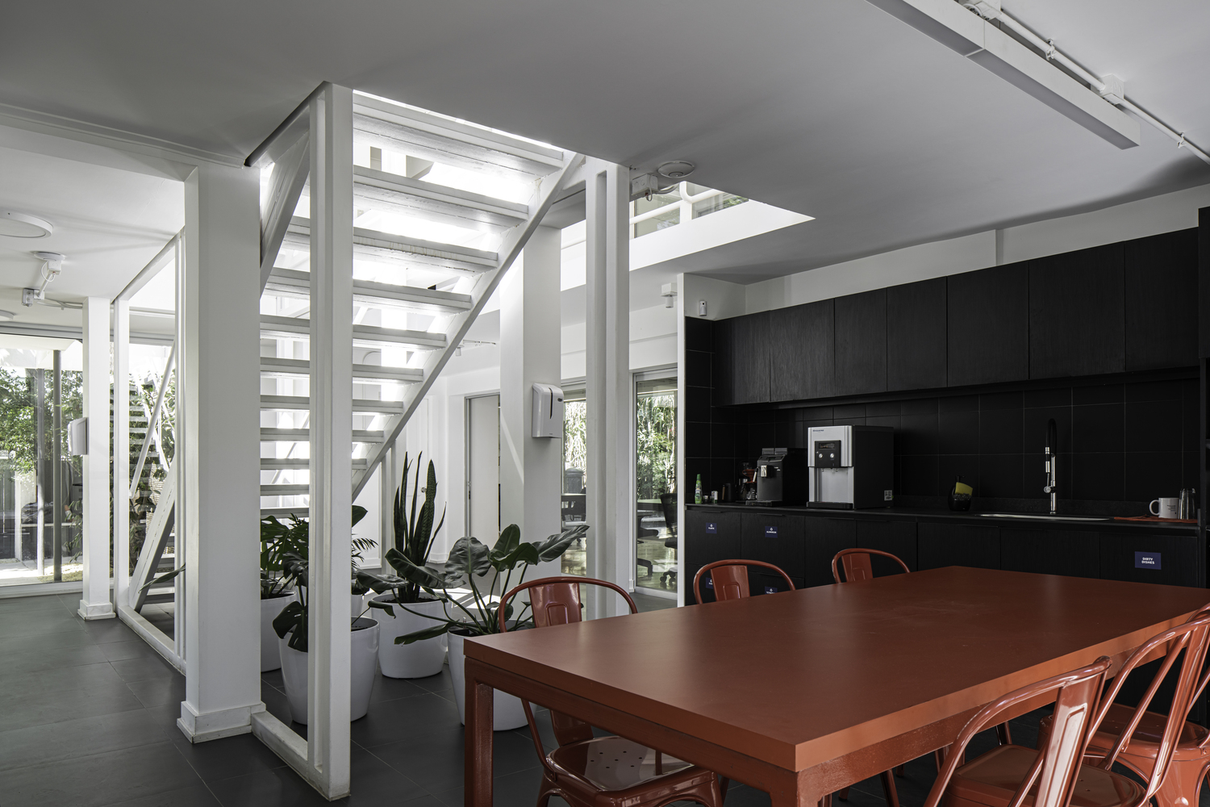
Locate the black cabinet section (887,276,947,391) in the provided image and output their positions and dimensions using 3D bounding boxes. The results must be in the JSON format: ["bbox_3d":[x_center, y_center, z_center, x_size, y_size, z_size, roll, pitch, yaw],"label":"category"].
[{"bbox_3d":[1.849,-0.365,4.565,0.330,0.590,0.360,2,-3,-39],"label":"black cabinet section"}]

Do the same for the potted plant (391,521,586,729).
[{"bbox_3d":[-0.543,1.008,3.720,0.890,0.900,0.800,0,-3,0],"label":"potted plant"}]

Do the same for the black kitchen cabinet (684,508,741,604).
[{"bbox_3d":[0.968,1.136,5.698,0.616,0.780,0.518,2,-4,-39],"label":"black kitchen cabinet"}]

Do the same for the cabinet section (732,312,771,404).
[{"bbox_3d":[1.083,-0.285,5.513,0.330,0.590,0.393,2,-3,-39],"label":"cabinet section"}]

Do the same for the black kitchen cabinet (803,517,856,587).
[{"bbox_3d":[1.568,1.074,4.959,0.616,0.780,0.359,2,-4,-39],"label":"black kitchen cabinet"}]

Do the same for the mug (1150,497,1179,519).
[{"bbox_3d":[2.714,0.508,3.910,0.115,0.097,0.082,-1,-2,40],"label":"mug"}]

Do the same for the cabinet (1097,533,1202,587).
[{"bbox_3d":[2.626,0.995,3.750,0.580,0.800,0.376,1,-2,-39],"label":"cabinet"}]

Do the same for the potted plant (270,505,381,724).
[{"bbox_3d":[-1.304,0.989,3.790,0.490,0.990,0.490,1,-2,-18],"label":"potted plant"}]

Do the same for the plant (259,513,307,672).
[{"bbox_3d":[-1.980,1.103,4.750,0.580,0.890,0.580,0,-3,0],"label":"plant"}]

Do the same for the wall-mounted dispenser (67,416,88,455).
[{"bbox_3d":[-4.170,0.258,6.384,0.120,0.300,0.170,2,-4,-39],"label":"wall-mounted dispenser"}]

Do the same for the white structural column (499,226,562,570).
[{"bbox_3d":[-0.410,0.282,4.459,0.265,2.460,0.265,1,-2,-38],"label":"white structural column"}]

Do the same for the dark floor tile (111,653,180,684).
[{"bbox_3d":[-2.530,1.541,4.747,0.590,0.012,0.600,3,-4,-38],"label":"dark floor tile"}]

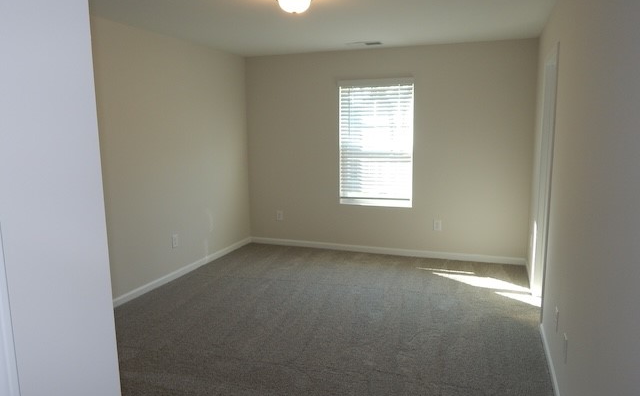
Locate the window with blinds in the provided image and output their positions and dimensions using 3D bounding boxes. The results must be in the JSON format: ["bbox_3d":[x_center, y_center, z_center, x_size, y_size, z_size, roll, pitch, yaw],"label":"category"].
[{"bbox_3d":[0.667,-0.642,5.533,0.905,1.485,0.090,3,9,20],"label":"window with blinds"}]

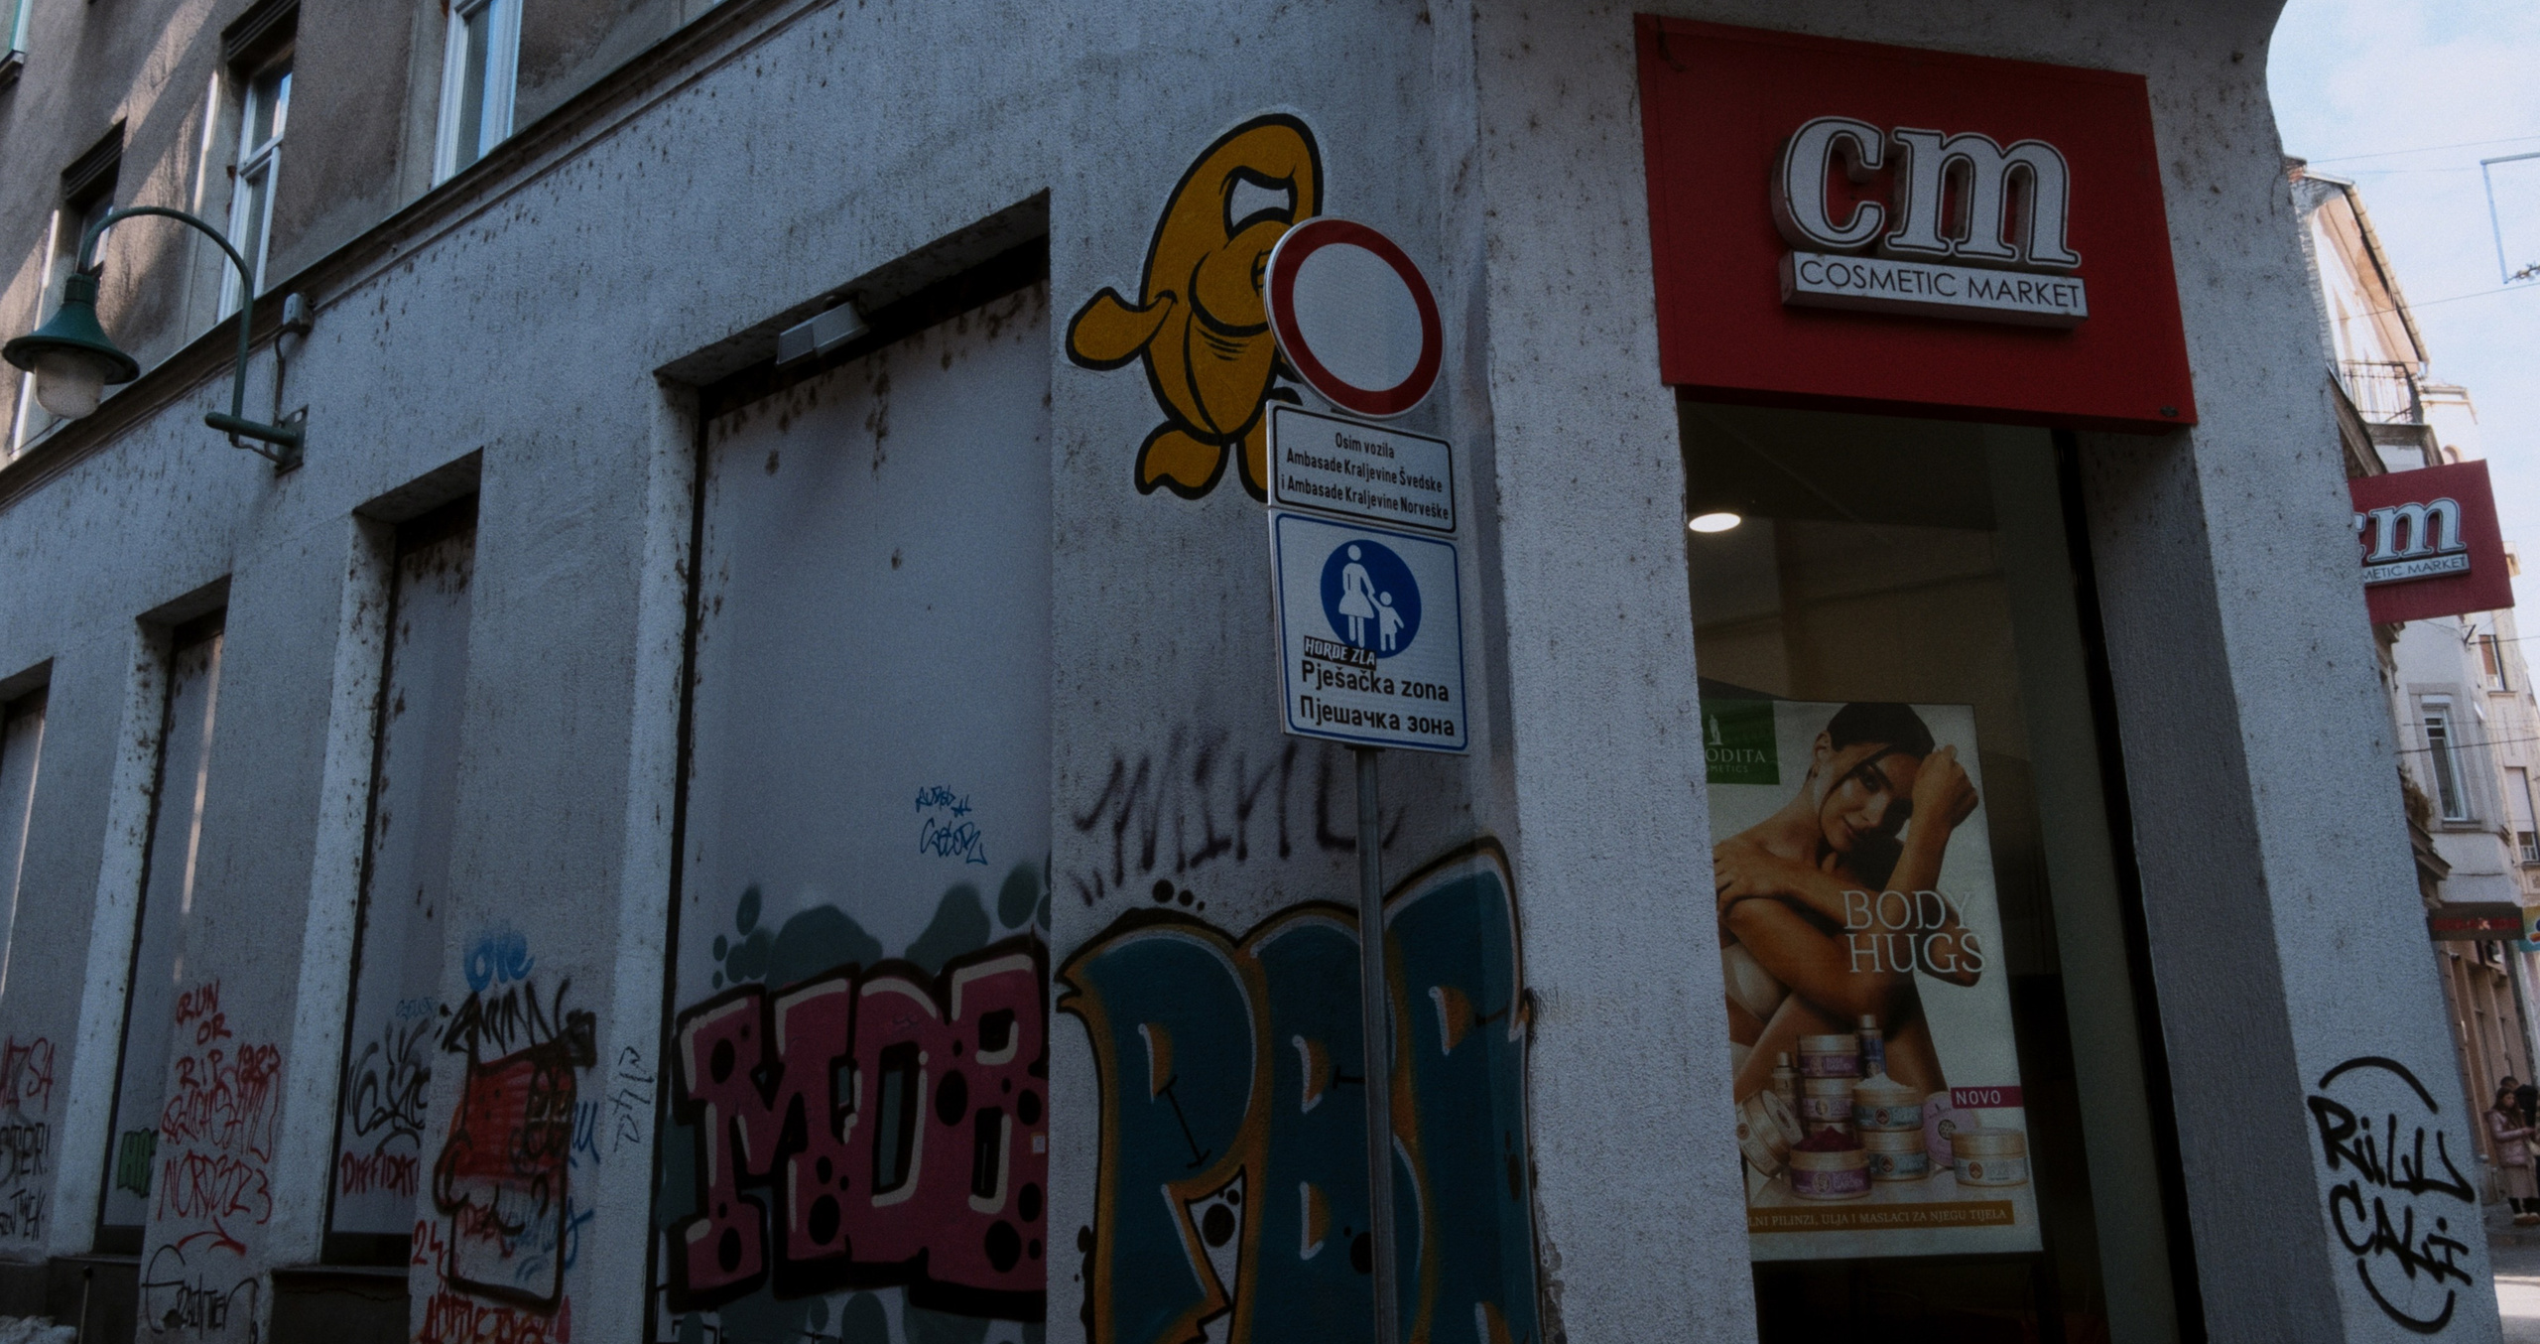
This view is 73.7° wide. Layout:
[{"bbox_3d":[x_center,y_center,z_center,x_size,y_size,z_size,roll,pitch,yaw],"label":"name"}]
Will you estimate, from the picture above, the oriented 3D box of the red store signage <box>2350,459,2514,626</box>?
[{"bbox_3d":[5.768,-0.627,8.663,0.850,0.770,0.200,-8,-16,25],"label":"red store signage"}]

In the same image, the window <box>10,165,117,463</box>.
[{"bbox_3d":[-9.312,-2.776,13.312,1.270,2.500,0.250,-12,-18,36],"label":"window"}]

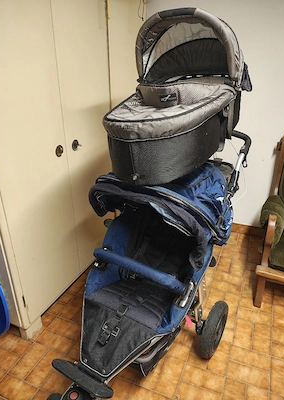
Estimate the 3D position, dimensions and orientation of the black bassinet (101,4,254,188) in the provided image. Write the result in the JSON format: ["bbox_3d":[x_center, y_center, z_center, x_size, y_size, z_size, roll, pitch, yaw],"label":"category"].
[{"bbox_3d":[0.151,-0.478,1.170,0.430,0.510,0.860,10,33,29],"label":"black bassinet"}]

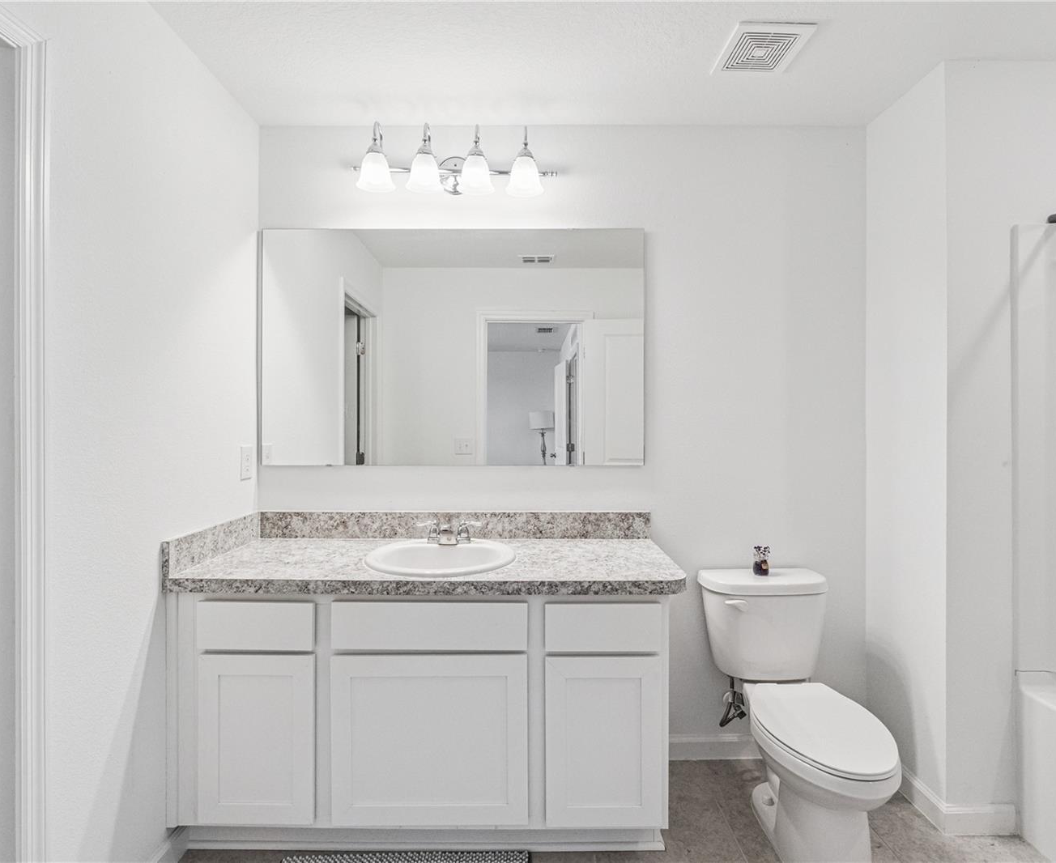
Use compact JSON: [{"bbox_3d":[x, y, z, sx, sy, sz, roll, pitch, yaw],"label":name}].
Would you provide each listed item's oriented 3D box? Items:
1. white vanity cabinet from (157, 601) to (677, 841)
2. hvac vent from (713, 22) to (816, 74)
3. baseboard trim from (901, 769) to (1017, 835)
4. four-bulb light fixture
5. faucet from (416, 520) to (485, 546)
[{"bbox_3d":[-0.316,0.861,1.811,1.450,0.800,0.552,0,0,0],"label":"white vanity cabinet"},{"bbox_3d":[0.717,-1.170,1.655,0.232,0.020,0.232,0,0,0],"label":"hvac vent"},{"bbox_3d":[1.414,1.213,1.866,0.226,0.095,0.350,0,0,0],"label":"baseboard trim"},{"bbox_3d":[-0.277,-0.990,1.974,0.770,0.245,0.225,0,0,0],"label":"four-bulb light fixture"},{"bbox_3d":[-0.283,0.362,1.915,0.236,0.087,0.140,0,0,0],"label":"faucet"}]

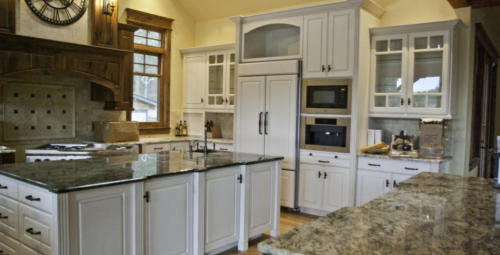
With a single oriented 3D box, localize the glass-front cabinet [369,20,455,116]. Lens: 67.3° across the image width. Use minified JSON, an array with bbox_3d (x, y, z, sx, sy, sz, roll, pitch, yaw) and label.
[{"bbox_3d":[2.169,-0.735,5.009,1.072,1.200,0.345,3,3,37],"label":"glass-front cabinet"}]

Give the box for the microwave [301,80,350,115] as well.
[{"bbox_3d":[1.208,-0.430,5.426,0.739,0.481,0.500,3,3,37],"label":"microwave"}]

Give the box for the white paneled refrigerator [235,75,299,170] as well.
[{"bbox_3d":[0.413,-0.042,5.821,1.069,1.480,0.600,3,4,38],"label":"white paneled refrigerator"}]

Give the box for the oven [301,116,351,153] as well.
[{"bbox_3d":[1.146,0.088,5.204,0.718,0.448,0.500,3,3,37],"label":"oven"}]

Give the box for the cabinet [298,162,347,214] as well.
[{"bbox_3d":[1.175,0.815,5.293,0.735,0.618,0.600,3,3,37],"label":"cabinet"}]

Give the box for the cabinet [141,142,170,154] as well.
[{"bbox_3d":[-1.812,0.703,6.466,0.632,0.904,0.592,3,3,37],"label":"cabinet"}]

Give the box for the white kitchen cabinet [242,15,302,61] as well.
[{"bbox_3d":[0.526,-1.348,6.043,1.129,0.631,0.654,3,3,37],"label":"white kitchen cabinet"}]

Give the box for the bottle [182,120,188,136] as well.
[{"bbox_3d":[-1.259,0.016,7.340,0.085,0.308,0.085,3,3,37],"label":"bottle"}]

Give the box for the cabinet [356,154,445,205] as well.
[{"bbox_3d":[2.021,0.833,4.970,1.006,0.914,0.661,3,3,37],"label":"cabinet"}]

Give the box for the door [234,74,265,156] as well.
[{"bbox_3d":[0.037,-0.092,5.717,0.535,1.353,0.100,3,3,37],"label":"door"}]

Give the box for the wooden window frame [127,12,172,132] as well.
[{"bbox_3d":[-1.759,-0.928,6.715,0.120,2.145,1.010,3,3,37],"label":"wooden window frame"}]

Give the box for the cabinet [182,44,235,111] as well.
[{"bbox_3d":[-0.575,-0.863,6.820,1.620,1.120,0.370,3,3,37],"label":"cabinet"}]

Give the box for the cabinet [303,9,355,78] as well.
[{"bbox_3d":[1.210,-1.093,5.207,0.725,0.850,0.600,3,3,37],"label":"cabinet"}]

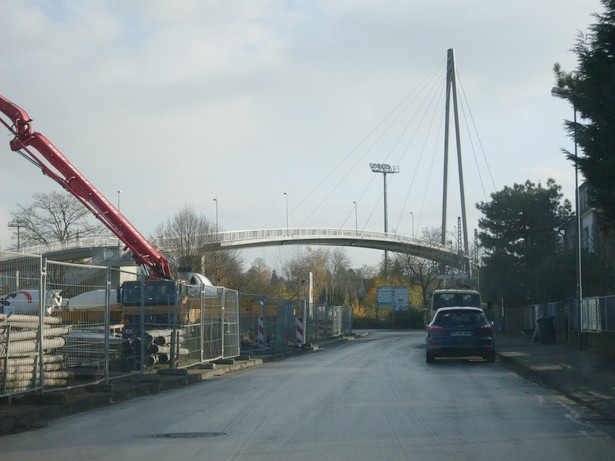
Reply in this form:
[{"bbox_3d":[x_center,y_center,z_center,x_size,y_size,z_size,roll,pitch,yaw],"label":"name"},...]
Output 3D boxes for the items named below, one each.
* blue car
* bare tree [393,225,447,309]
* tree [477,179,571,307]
[{"bbox_3d":[4.300,2.940,46.200,1.890,1.500,4.750,-1,-3,4],"label":"blue car"},{"bbox_3d":[9.700,3.980,140.000,5.000,8.700,5.000,-1,-3,4],"label":"bare tree"},{"bbox_3d":[13.900,1.540,105.000,6.200,9.800,6.000,-1,-3,4],"label":"tree"}]

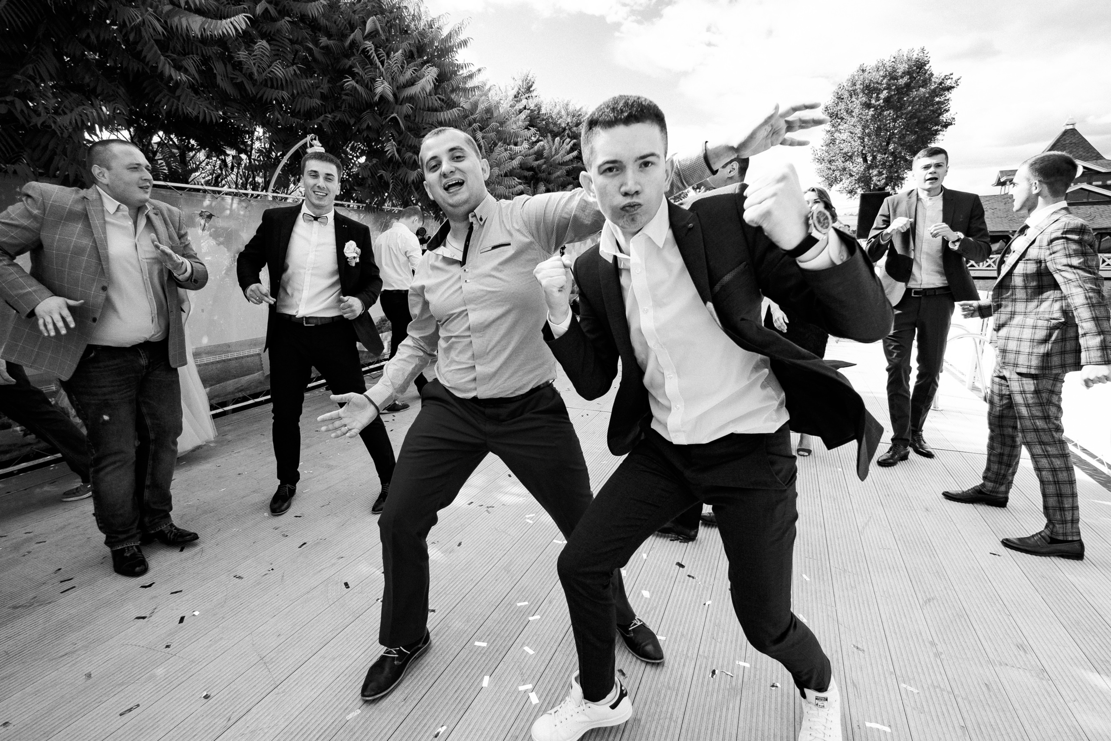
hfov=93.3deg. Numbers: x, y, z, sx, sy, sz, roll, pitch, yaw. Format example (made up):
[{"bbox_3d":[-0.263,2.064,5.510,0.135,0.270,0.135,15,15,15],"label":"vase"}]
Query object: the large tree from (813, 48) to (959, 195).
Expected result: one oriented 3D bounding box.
[{"bbox_3d":[17.745,-10.966,28.453,6.300,11.400,6.300,7,14,30],"label":"large tree"}]

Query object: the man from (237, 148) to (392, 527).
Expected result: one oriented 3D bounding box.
[{"bbox_3d":[-1.143,-0.154,2.582,0.680,1.730,0.470,-3,13,-13],"label":"man"}]

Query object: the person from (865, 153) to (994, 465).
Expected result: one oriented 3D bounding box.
[{"bbox_3d":[2.217,-0.336,3.112,0.640,1.800,0.480,10,16,39],"label":"person"}]

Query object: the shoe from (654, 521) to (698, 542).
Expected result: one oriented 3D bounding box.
[{"bbox_3d":[0.519,0.690,2.449,0.290,0.110,0.105,6,14,28],"label":"shoe"}]

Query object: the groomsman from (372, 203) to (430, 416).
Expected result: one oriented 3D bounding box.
[{"bbox_3d":[-1.246,-0.482,4.239,0.530,1.660,0.550,9,15,36],"label":"groomsman"}]

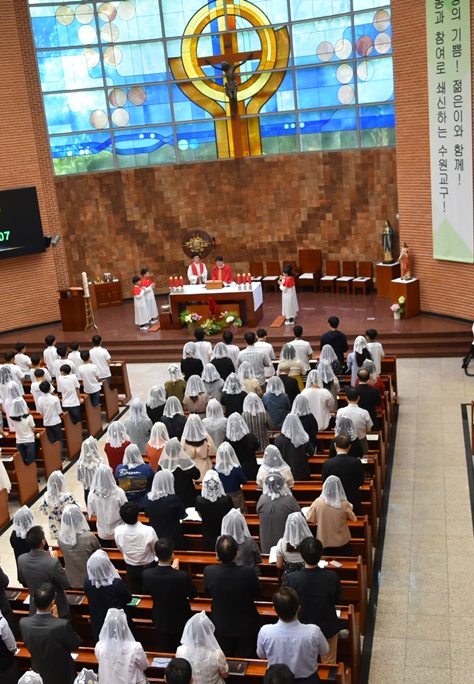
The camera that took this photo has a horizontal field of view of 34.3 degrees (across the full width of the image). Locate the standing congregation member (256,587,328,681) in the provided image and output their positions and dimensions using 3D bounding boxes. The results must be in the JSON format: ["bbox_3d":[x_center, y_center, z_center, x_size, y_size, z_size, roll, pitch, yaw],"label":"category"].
[{"bbox_3d":[0.488,2.874,6.574,0.520,1.760,0.380,-3,15,10],"label":"standing congregation member"}]

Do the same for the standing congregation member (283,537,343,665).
[{"bbox_3d":[0.746,2.530,6.998,0.510,1.710,0.380,-2,16,15],"label":"standing congregation member"}]

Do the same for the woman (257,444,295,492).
[{"bbox_3d":[0.555,2.031,9.944,0.460,1.539,0.400,-2,16,15],"label":"woman"}]

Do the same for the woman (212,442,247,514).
[{"bbox_3d":[-0.062,2.062,10.168,0.460,1.578,0.380,-3,15,10],"label":"woman"}]

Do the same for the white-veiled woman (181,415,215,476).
[{"bbox_3d":[-0.530,1.824,11.163,0.460,1.613,0.380,-3,15,10],"label":"white-veiled woman"}]

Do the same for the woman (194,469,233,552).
[{"bbox_3d":[-0.194,2.262,9.266,0.460,1.588,0.400,-2,16,15],"label":"woman"}]

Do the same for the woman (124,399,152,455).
[{"bbox_3d":[-1.500,1.620,12.220,0.460,1.542,0.380,-2,16,15],"label":"woman"}]

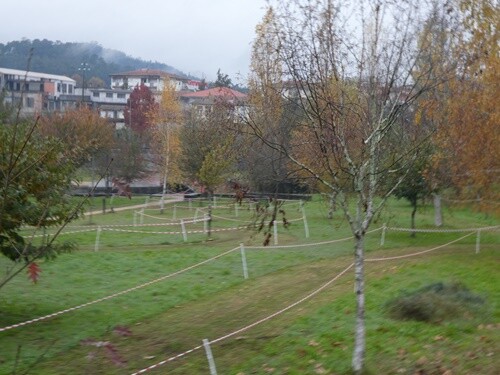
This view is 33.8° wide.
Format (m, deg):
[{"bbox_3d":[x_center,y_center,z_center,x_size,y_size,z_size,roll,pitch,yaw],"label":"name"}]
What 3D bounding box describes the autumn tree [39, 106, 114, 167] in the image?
[{"bbox_3d":[-13.140,-2.030,62.000,5.870,8.130,5.800,0,0,0],"label":"autumn tree"}]

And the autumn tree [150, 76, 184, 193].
[{"bbox_3d":[-6.960,-3.650,69.000,2.930,11.310,2.900,0,0,0],"label":"autumn tree"}]

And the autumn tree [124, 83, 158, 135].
[{"bbox_3d":[-12.920,-7.140,98.000,4.050,10.710,4.000,0,0,0],"label":"autumn tree"}]

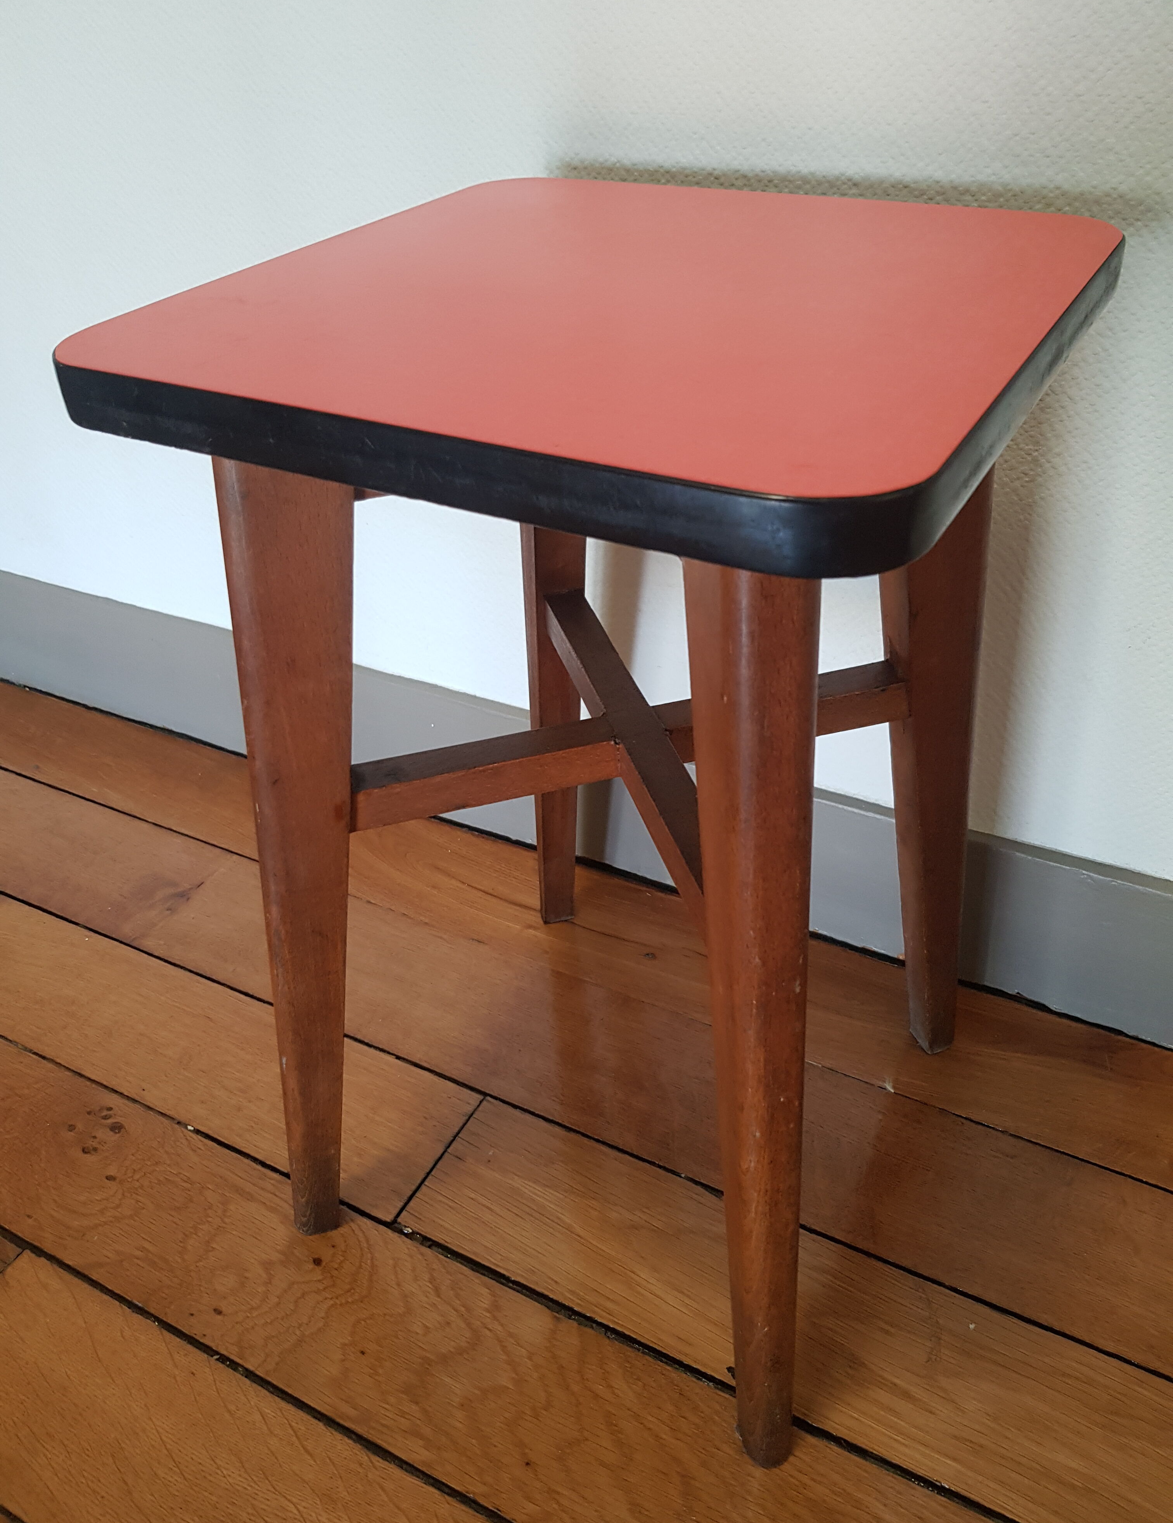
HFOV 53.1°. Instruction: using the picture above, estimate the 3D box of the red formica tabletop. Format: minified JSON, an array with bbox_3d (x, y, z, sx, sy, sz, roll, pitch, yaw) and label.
[{"bbox_3d":[0.014,-0.155,0.405,0.281,0.021,0.281,17,41,25],"label":"red formica tabletop"}]

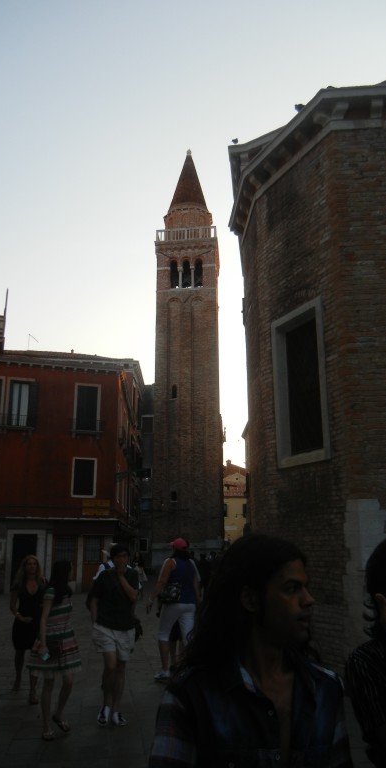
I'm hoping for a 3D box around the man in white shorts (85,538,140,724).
[{"bbox_3d":[-0.820,2.517,6.782,0.560,1.735,0.420,2,-14,-8],"label":"man in white shorts"}]

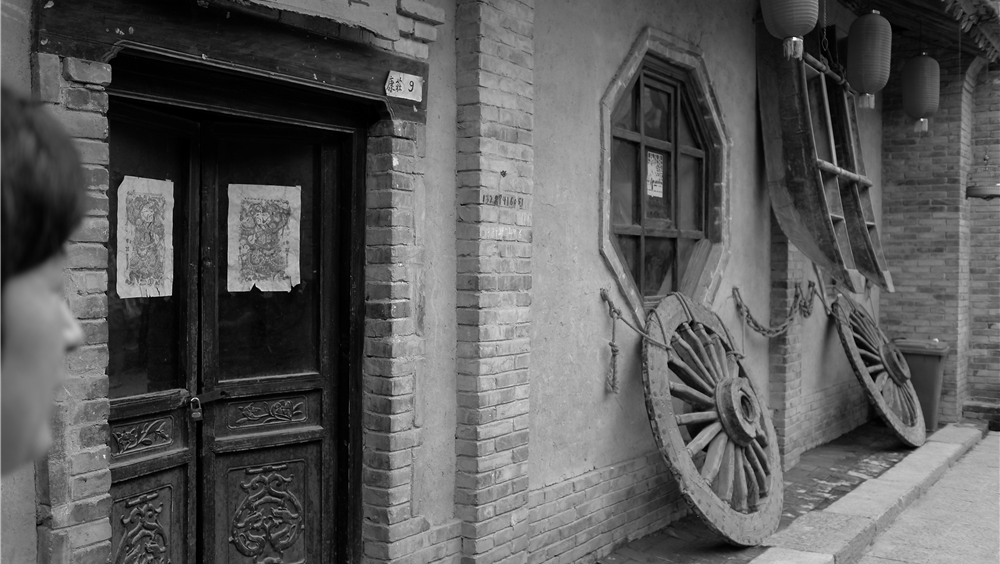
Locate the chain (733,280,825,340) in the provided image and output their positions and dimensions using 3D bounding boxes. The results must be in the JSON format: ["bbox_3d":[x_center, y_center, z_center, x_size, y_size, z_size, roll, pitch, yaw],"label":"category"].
[{"bbox_3d":[2.028,0.186,7.042,0.170,0.380,1.720,1,1,34],"label":"chain"}]

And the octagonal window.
[{"bbox_3d":[0.948,-0.542,5.697,0.160,1.660,1.760,1,1,34],"label":"octagonal window"}]

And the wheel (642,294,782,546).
[{"bbox_3d":[1.172,0.707,5.270,0.290,1.380,1.380,-25,-13,32],"label":"wheel"}]

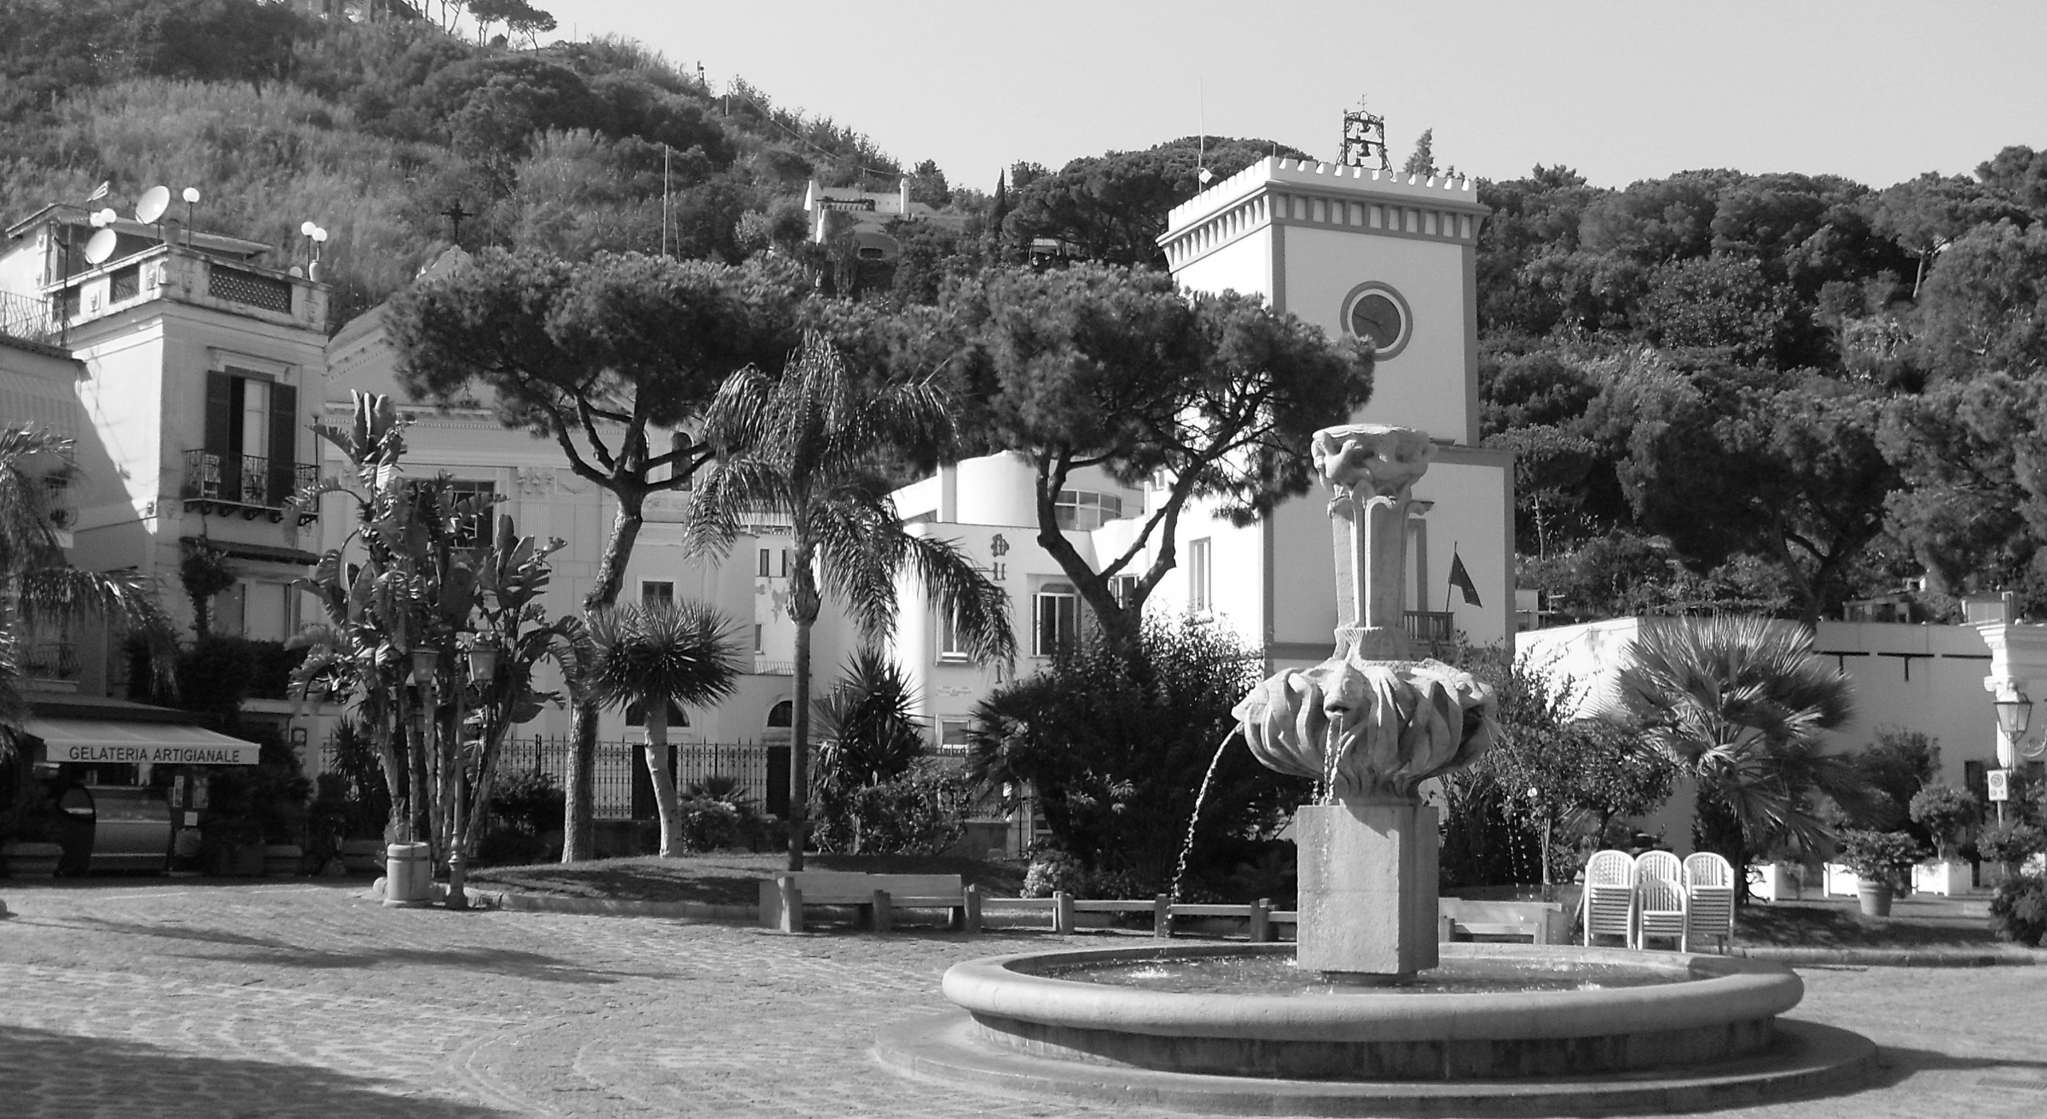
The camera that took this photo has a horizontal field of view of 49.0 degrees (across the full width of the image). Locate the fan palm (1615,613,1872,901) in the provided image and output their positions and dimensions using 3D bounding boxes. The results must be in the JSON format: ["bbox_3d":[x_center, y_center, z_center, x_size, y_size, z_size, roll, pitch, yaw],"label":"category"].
[{"bbox_3d":[9.431,2.653,29.886,3.300,3.850,3.300,0,-6,0],"label":"fan palm"}]

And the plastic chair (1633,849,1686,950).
[{"bbox_3d":[6.413,3.542,22.642,0.540,1.280,0.720,-2,-7,11],"label":"plastic chair"}]

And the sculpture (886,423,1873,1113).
[{"bbox_3d":[2.362,1.194,15.573,6.550,4.400,6.550,-1,-7,9],"label":"sculpture"}]

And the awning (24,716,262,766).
[{"bbox_3d":[-14.845,3.083,37.902,3.450,0.780,2.000,5,-8,-38],"label":"awning"}]

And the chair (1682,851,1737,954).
[{"bbox_3d":[6.935,3.566,22.740,0.560,1.250,0.680,-1,-7,10],"label":"chair"}]

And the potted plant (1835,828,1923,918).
[{"bbox_3d":[10.771,3.950,28.330,1.070,1.130,1.050,0,-6,0],"label":"potted plant"}]

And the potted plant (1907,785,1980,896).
[{"bbox_3d":[14.196,4.329,34.726,1.100,1.750,1.050,0,-6,0],"label":"potted plant"}]

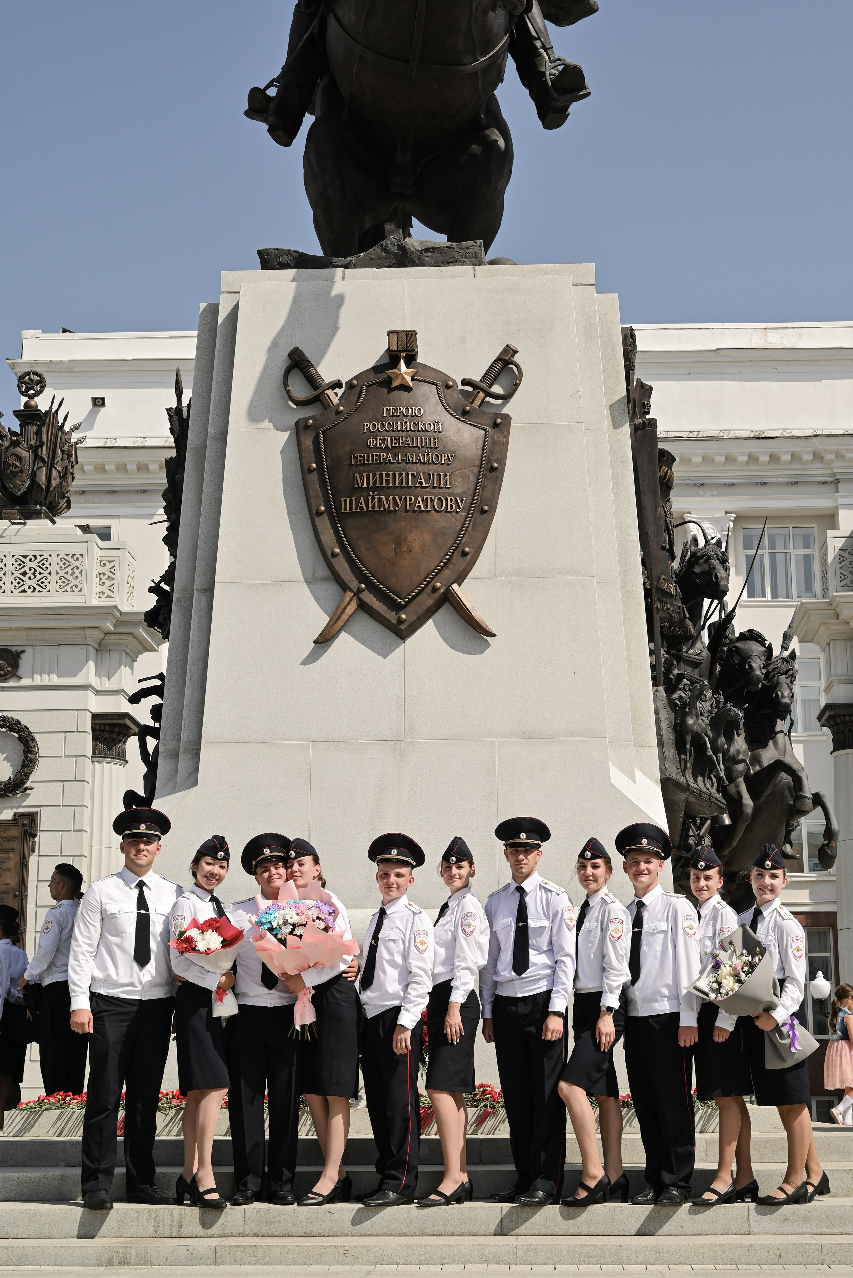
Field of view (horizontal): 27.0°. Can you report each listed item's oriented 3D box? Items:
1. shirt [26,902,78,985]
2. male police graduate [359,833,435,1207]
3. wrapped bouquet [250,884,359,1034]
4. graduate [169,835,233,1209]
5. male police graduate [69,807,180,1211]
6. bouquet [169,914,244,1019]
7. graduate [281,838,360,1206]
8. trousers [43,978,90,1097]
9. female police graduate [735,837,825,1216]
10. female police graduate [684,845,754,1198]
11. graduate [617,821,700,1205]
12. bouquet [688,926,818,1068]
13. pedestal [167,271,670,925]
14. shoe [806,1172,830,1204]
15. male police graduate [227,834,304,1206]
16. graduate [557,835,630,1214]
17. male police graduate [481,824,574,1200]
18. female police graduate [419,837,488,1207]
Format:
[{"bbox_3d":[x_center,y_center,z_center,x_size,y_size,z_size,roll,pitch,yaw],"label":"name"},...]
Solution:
[{"bbox_3d":[-2.659,2.162,12.625,0.380,0.600,0.480,-2,-12,8],"label":"shirt"},{"bbox_3d":[-0.147,1.883,8.883,0.330,1.818,0.470,11,-16,-44],"label":"male police graduate"},{"bbox_3d":[-0.582,1.513,8.448,0.480,0.670,0.360,0,-12,0],"label":"wrapped bouquet"},{"bbox_3d":[-1.087,1.837,8.648,0.410,1.758,0.330,6,-13,-29],"label":"graduate"},{"bbox_3d":[-1.513,1.827,8.896,0.550,1.970,0.360,2,-12,-12],"label":"male police graduate"},{"bbox_3d":[-1.044,1.563,8.459,0.330,0.470,0.270,-14,-11,5],"label":"bouquet"},{"bbox_3d":[-0.510,1.849,8.686,0.420,1.745,0.340,-7,-13,29],"label":"graduate"},{"bbox_3d":[-2.467,2.869,12.074,0.370,1.040,0.280,11,-16,-44],"label":"trousers"},{"bbox_3d":[1.714,1.852,8.643,0.430,1.702,0.400,-10,-15,39],"label":"female police graduate"},{"bbox_3d":[1.464,1.917,8.875,0.380,1.746,0.420,10,-15,-41],"label":"female police graduate"},{"bbox_3d":[1.162,1.850,8.889,0.480,1.874,0.330,-8,-14,35],"label":"graduate"},{"bbox_3d":[1.608,1.759,8.652,0.430,0.740,0.320,-37,7,-7],"label":"bouquet"},{"bbox_3d":[-0.076,0.282,13.964,3.400,5.320,4.500,-1,-11,2],"label":"pedestal"},{"bbox_3d":[1.863,2.630,8.525,0.085,0.115,0.240,-10,0,41],"label":"shoe"},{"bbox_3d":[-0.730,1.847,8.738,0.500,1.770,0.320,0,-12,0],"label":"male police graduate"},{"bbox_3d":[0.839,1.892,8.881,0.400,1.787,0.420,9,-15,-39],"label":"graduate"},{"bbox_3d":[0.510,1.838,8.892,0.500,1.890,0.340,-4,-12,20],"label":"male police graduate"},{"bbox_3d":[0.139,1.839,8.647,0.320,1.743,0.410,10,-15,-41],"label":"female police graduate"}]

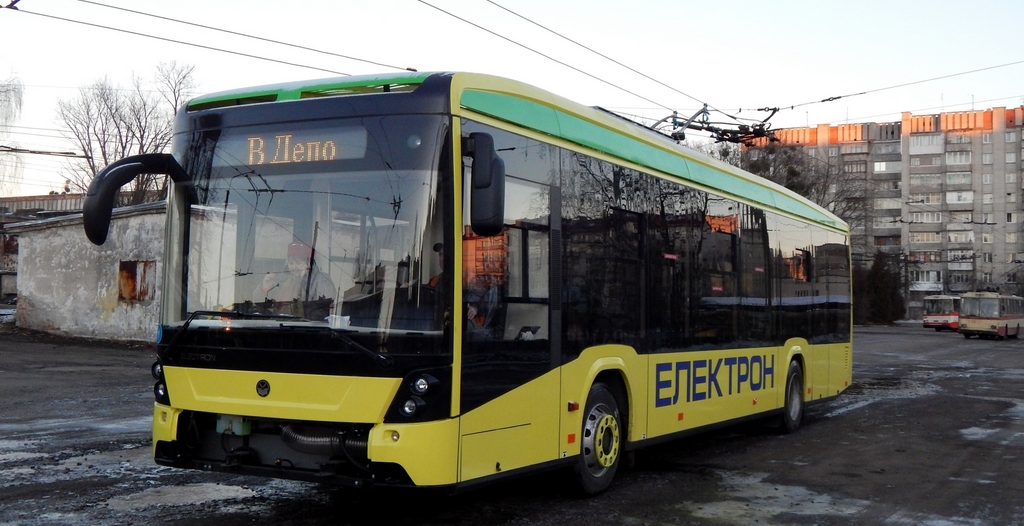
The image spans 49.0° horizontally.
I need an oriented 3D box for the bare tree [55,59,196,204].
[{"bbox_3d":[-17.000,-2.900,50.000,6.500,11.900,6.000,1,-2,0],"label":"bare tree"}]

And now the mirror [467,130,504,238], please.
[{"bbox_3d":[-0.178,-0.527,7.550,0.240,0.710,0.160,0,-3,19],"label":"mirror"}]

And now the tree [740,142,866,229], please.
[{"bbox_3d":[23.900,-2.400,92.000,10.400,15.000,9.500,1,-2,0],"label":"tree"}]

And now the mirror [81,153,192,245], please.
[{"bbox_3d":[-2.895,-0.475,8.700,0.550,0.680,0.480,0,-3,30],"label":"mirror"}]

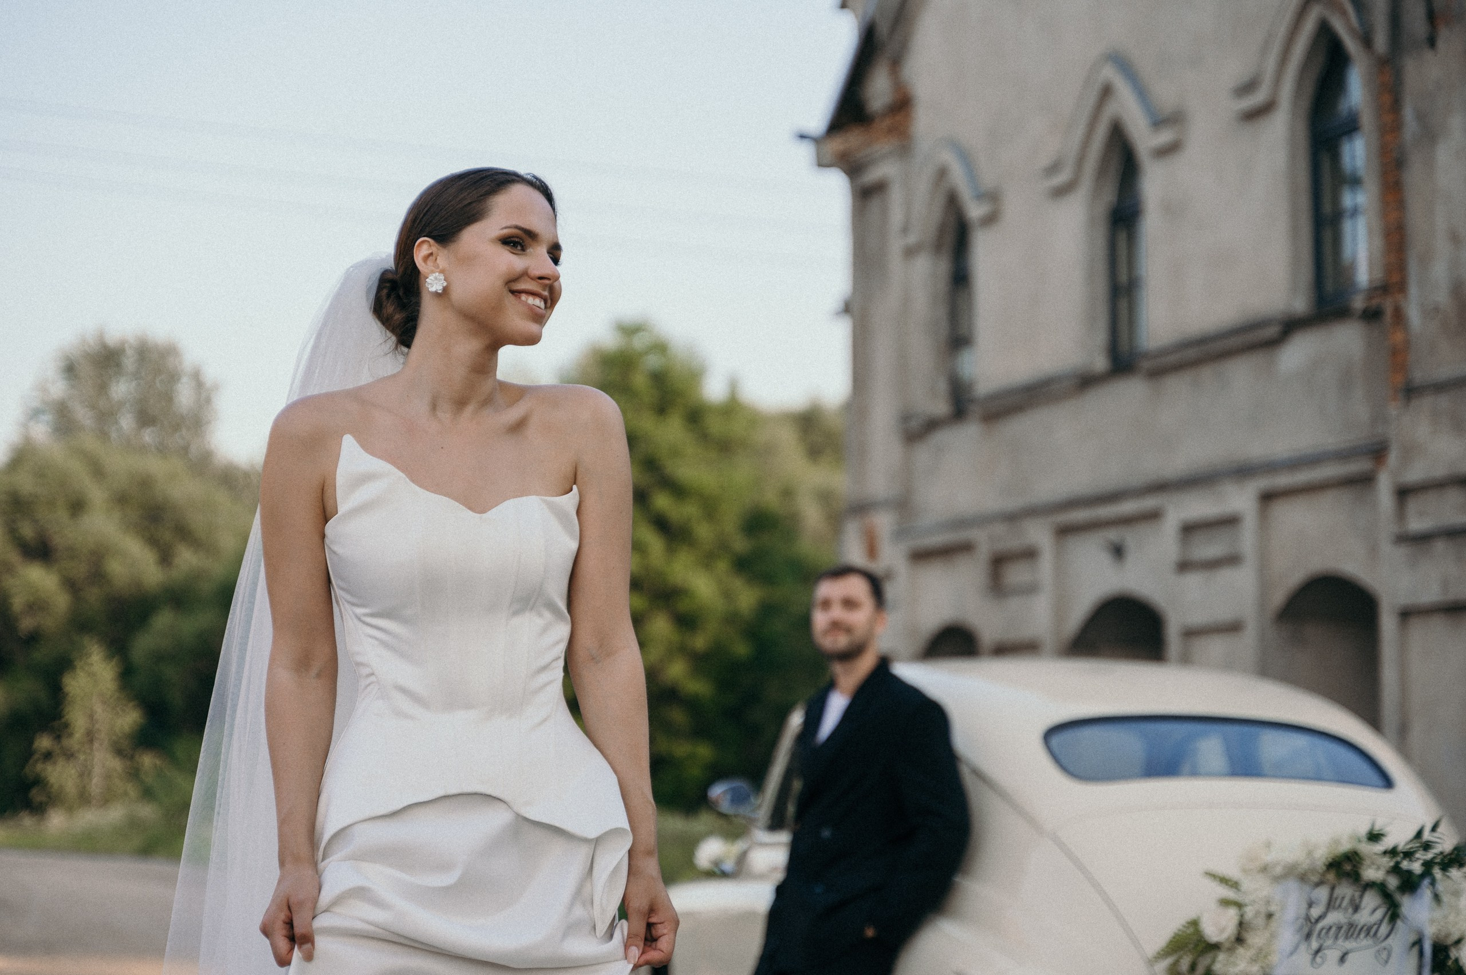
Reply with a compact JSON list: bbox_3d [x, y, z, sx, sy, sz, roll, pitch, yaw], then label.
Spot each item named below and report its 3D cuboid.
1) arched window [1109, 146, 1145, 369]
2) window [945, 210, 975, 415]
[{"bbox_3d":[3.898,-2.339,27.013,0.200,2.280,1.080,2,-6,-20],"label":"arched window"},{"bbox_3d":[2.595,-1.984,30.545,0.200,2.280,1.080,2,-6,-20],"label":"window"}]

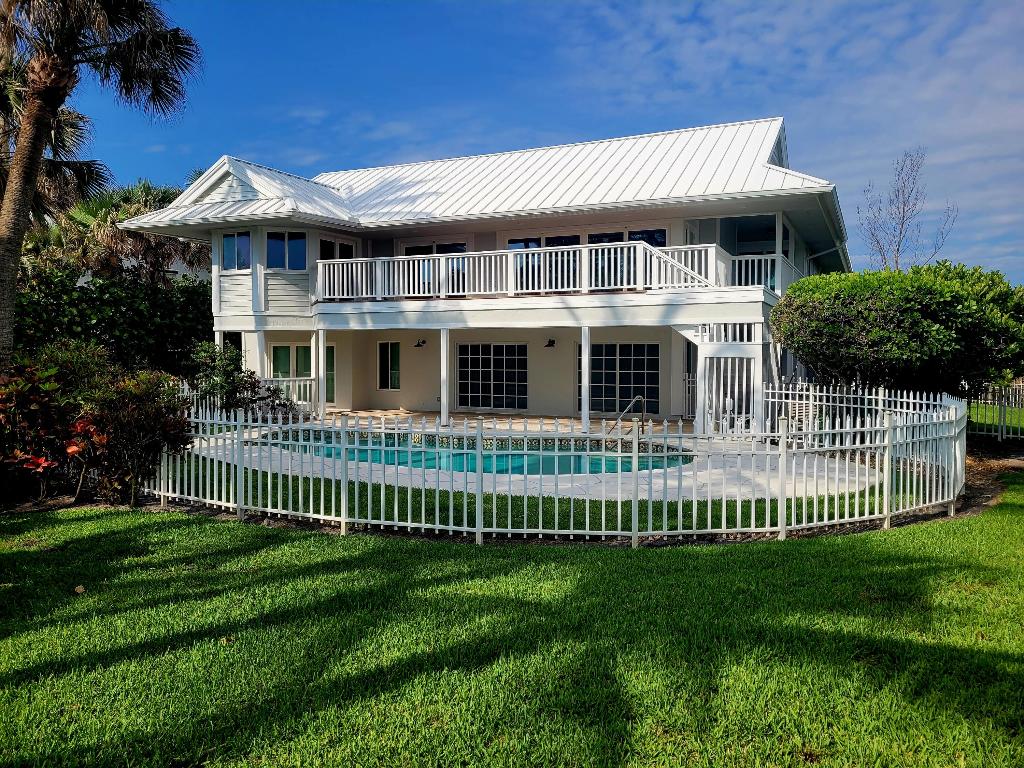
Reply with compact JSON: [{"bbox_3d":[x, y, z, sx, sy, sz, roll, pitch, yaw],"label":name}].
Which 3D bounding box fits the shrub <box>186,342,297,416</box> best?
[{"bbox_3d":[-6.618,0.032,18.823,2.500,2.092,2.200,0,3,0],"label":"shrub"}]

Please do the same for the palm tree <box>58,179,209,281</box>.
[{"bbox_3d":[-12.265,-2.896,24.891,4.300,7.425,4.200,0,3,0],"label":"palm tree"}]

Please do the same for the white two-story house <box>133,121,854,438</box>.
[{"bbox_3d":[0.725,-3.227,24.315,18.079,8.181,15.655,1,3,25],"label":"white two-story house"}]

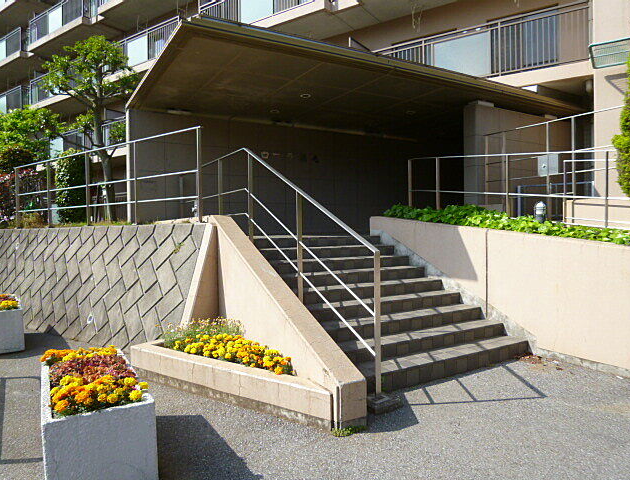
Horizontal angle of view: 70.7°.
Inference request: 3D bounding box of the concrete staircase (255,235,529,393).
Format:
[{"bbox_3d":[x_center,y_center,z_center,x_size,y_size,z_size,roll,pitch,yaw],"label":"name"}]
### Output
[{"bbox_3d":[0.582,0.641,5.377,2.622,1.297,2.715,-1,2,-31],"label":"concrete staircase"}]

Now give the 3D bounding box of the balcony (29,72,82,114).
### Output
[{"bbox_3d":[-10.848,-6.588,19.549,4.750,1.360,1.150,0,2,35],"label":"balcony"}]

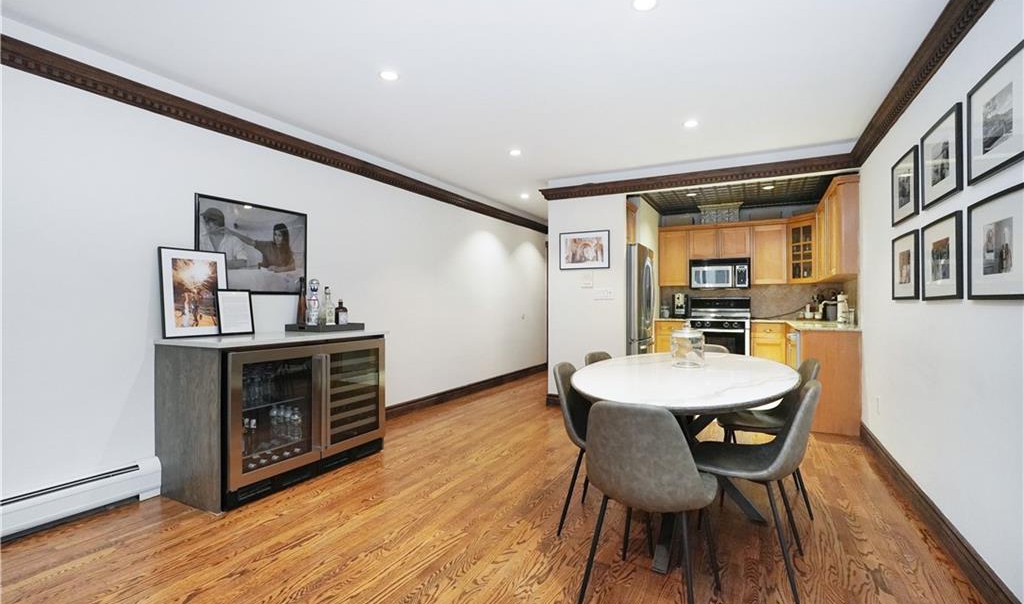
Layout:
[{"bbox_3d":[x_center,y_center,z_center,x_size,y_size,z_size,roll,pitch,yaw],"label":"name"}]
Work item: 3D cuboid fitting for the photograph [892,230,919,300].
[{"bbox_3d":[2.423,-0.212,2.810,0.022,0.400,0.500,0,0,28],"label":"photograph"}]

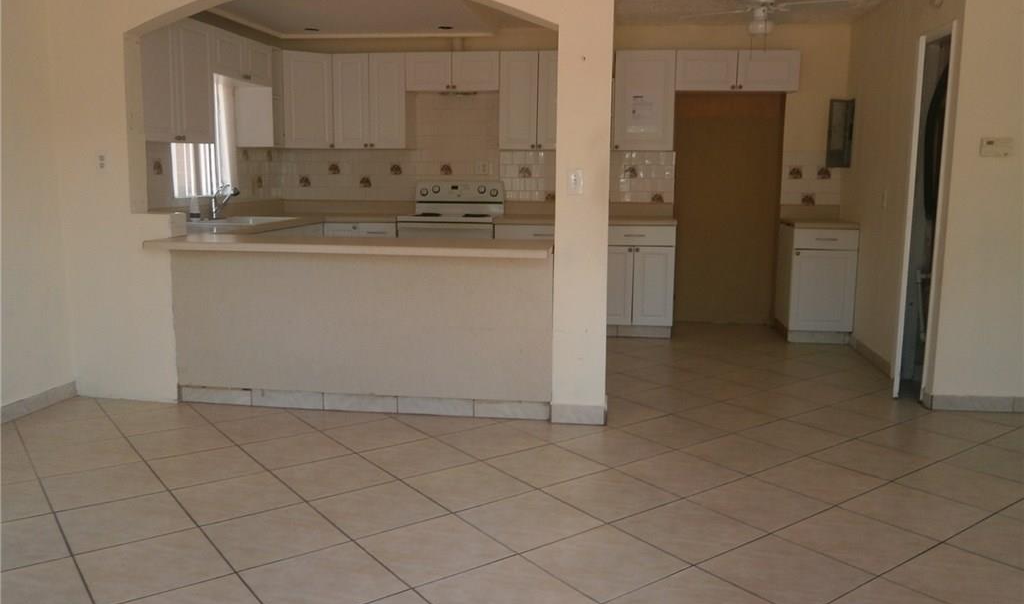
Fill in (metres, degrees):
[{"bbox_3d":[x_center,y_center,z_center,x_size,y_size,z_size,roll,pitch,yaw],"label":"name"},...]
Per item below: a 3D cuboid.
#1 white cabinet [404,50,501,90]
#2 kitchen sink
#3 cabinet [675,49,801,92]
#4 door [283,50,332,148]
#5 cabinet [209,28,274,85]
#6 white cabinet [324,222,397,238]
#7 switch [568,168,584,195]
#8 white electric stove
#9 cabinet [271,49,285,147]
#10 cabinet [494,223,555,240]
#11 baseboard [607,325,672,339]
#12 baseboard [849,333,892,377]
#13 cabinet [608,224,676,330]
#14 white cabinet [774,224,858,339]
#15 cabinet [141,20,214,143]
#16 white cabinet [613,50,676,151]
[{"bbox_3d":[-0.453,-1.838,6.239,0.758,0.307,0.324,2,9,7],"label":"white cabinet"},{"bbox_3d":[-1.926,-0.508,5.478,0.550,0.195,0.800,2,9,7],"label":"kitchen sink"},{"bbox_3d":[1.723,-1.774,5.976,0.909,0.307,0.324,2,9,7],"label":"cabinet"},{"bbox_3d":[-1.666,-1.655,6.301,0.424,0.778,0.025,-5,11,-33],"label":"door"},{"bbox_3d":[-2.036,-1.716,5.445,0.305,0.297,0.874,2,9,7],"label":"cabinet"},{"bbox_3d":[-1.161,-0.290,6.321,0.589,0.769,0.560,2,9,7],"label":"white cabinet"},{"bbox_3d":[0.311,-0.579,3.706,0.074,0.120,0.012,2,9,7],"label":"switch"},{"bbox_3d":[-0.479,-0.372,6.203,0.759,1.172,0.608,2,9,7],"label":"white electric stove"},{"bbox_3d":[-1.977,-1.580,5.945,0.315,0.754,0.200,2,9,7],"label":"cabinet"},{"bbox_3d":[0.281,-0.227,6.255,0.760,0.895,0.620,2,9,7],"label":"cabinet"},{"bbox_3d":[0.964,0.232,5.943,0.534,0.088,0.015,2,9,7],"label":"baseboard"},{"bbox_3d":[2.436,0.352,5.283,0.014,0.092,0.995,2,9,7],"label":"baseboard"},{"bbox_3d":[0.969,-0.233,6.071,0.584,0.769,0.560,2,9,7],"label":"cabinet"},{"bbox_3d":[2.356,-0.170,5.997,0.463,0.905,0.630,2,9,7],"label":"white cabinet"},{"bbox_3d":[-2.153,-1.352,4.661,0.305,0.754,0.799,2,9,7],"label":"cabinet"},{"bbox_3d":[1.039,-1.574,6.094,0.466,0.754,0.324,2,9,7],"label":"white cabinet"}]

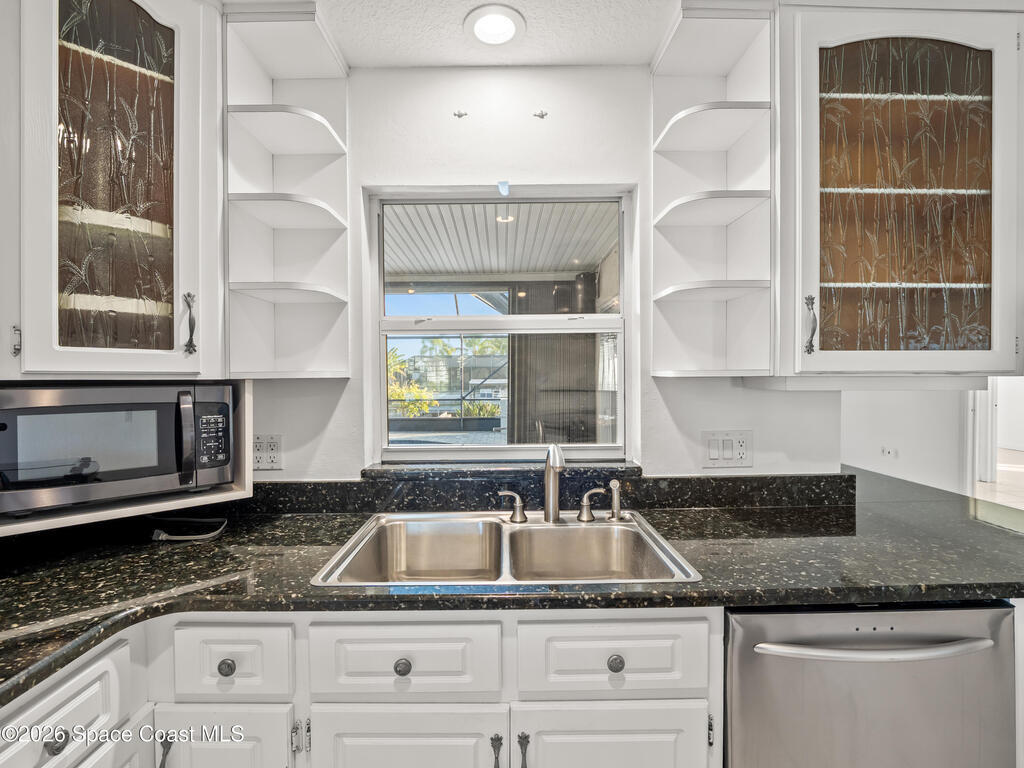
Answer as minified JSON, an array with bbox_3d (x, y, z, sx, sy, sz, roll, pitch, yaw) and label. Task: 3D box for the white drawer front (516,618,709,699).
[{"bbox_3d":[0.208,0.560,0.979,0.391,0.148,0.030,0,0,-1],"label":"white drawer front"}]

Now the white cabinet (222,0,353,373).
[{"bbox_3d":[-0.667,-0.521,1.431,0.267,1.011,0.274,0,1,0],"label":"white cabinet"}]

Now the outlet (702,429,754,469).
[{"bbox_3d":[0.725,0.220,1.586,0.172,0.130,0.014,0,1,0],"label":"outlet"}]

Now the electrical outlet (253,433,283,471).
[{"bbox_3d":[-0.818,0.228,1.573,0.105,0.124,0.014,0,1,0],"label":"electrical outlet"}]

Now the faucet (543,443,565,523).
[{"bbox_3d":[0.122,0.296,1.377,0.046,0.255,0.221,0,1,0],"label":"faucet"}]

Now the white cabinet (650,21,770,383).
[{"bbox_3d":[0.596,-0.529,1.442,0.263,1.011,0.274,0,1,0],"label":"white cabinet"}]

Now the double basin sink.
[{"bbox_3d":[-0.008,0.520,1.291,0.856,0.194,0.522,0,1,0],"label":"double basin sink"}]

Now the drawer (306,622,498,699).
[{"bbox_3d":[-0.225,0.586,1.004,0.406,0.167,0.049,0,1,0],"label":"drawer"}]

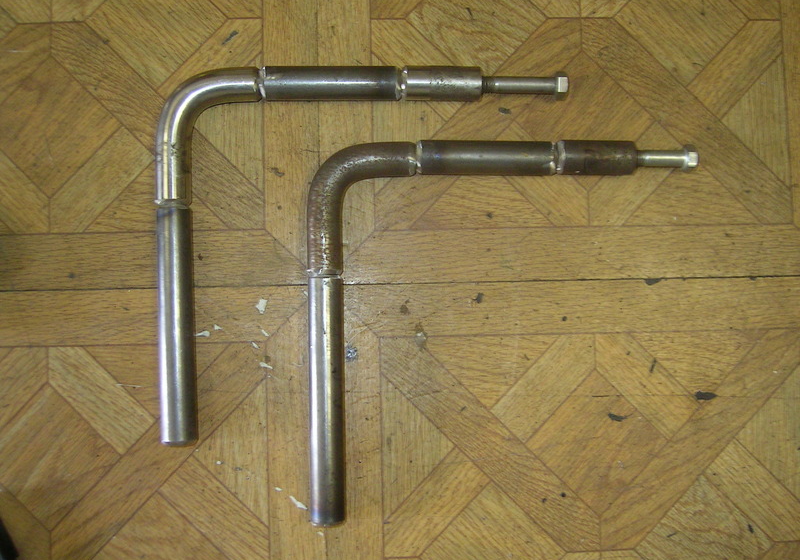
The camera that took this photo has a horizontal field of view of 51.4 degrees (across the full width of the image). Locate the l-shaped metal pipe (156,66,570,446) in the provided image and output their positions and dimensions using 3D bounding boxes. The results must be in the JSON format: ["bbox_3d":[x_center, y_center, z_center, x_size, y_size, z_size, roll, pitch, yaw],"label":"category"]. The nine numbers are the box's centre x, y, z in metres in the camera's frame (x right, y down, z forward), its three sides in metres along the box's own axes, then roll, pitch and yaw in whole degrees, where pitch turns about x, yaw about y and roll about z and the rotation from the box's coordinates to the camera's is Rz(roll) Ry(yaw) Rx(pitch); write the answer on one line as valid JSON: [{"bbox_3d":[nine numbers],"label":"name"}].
[{"bbox_3d":[-0.023,-0.021,0.599,0.301,0.025,0.271,-1,87,-2],"label":"l-shaped metal pipe"}]

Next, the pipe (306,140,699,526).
[{"bbox_3d":[0.078,0.035,0.600,0.288,0.025,0.273,0,87,-2],"label":"pipe"}]

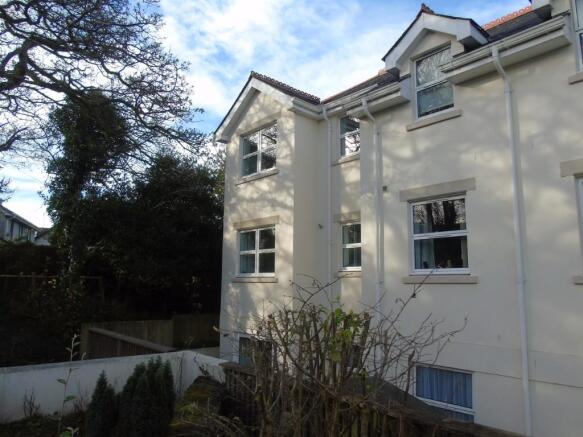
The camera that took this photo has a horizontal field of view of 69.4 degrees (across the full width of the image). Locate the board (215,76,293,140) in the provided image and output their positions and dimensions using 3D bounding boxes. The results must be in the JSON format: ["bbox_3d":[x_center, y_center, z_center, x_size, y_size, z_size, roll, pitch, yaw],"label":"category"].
[{"bbox_3d":[-1.014,-2.994,11.143,0.242,1.386,3.373,9,-12,-42],"label":"board"}]

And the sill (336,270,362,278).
[{"bbox_3d":[1.409,1.294,9.635,0.126,0.121,1.018,9,-12,-42],"label":"sill"}]

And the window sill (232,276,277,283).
[{"bbox_3d":[-0.892,1.541,10.451,0.126,0.116,1.803,9,-12,-42],"label":"window sill"}]

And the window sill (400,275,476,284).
[{"bbox_3d":[2.356,0.980,6.678,0.126,0.112,1.250,9,-12,-42],"label":"window sill"}]

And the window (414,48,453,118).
[{"bbox_3d":[2.448,-2.325,7.250,0.097,1.115,0.737,9,-12,-42],"label":"window"}]

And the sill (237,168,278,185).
[{"bbox_3d":[-0.864,-1.060,10.882,0.126,0.121,1.774,9,-12,-42],"label":"sill"}]

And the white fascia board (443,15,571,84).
[{"bbox_3d":[3.076,-2.398,6.181,0.339,0.252,1.696,9,-12,-42],"label":"white fascia board"}]

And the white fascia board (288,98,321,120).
[{"bbox_3d":[0.396,-2.620,10.151,1.066,0.349,0.291,9,-12,-42],"label":"white fascia board"}]

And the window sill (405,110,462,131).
[{"bbox_3d":[2.413,-1.623,7.076,0.126,0.107,0.989,9,-12,-42],"label":"window sill"}]

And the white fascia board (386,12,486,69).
[{"bbox_3d":[2.430,-3.121,7.309,0.485,0.795,1.628,9,-12,-42],"label":"white fascia board"}]

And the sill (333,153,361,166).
[{"bbox_3d":[1.438,-1.398,10.080,0.126,0.121,1.037,9,-12,-42],"label":"sill"}]

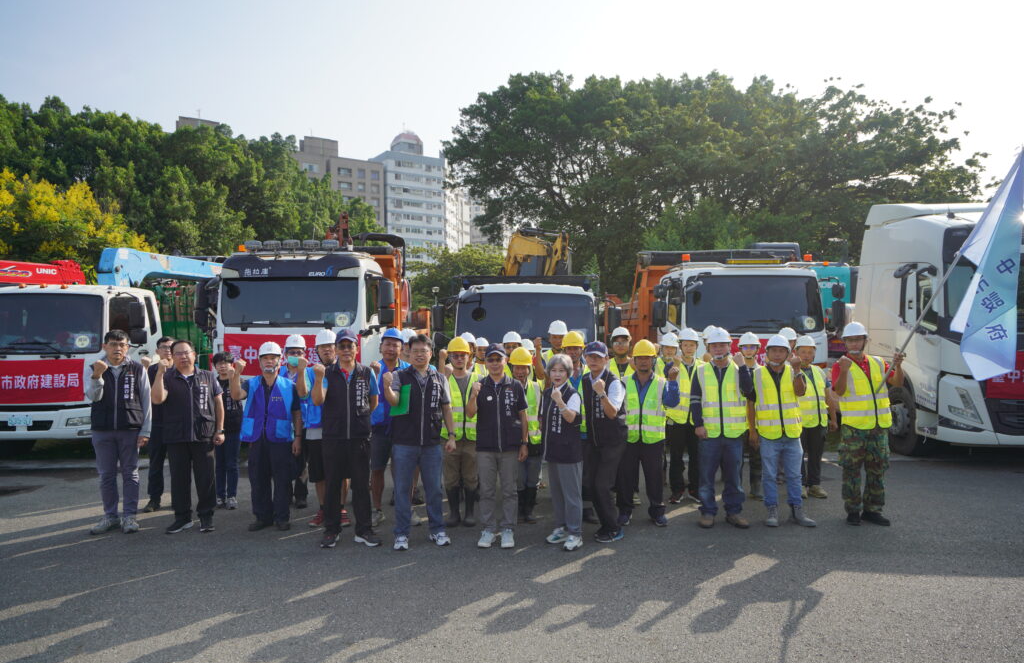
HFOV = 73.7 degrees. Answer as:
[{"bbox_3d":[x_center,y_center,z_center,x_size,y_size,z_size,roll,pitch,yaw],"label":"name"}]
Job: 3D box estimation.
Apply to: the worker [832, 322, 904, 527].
[{"bbox_3d":[3.274,0.844,6.270,0.670,1.853,0.420,0,0,9],"label":"worker"}]

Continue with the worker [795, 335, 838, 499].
[{"bbox_3d":[3.264,0.908,7.367,0.520,1.730,0.440,0,0,7],"label":"worker"}]

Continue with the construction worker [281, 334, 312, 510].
[{"bbox_3d":[-2.197,0.900,6.927,0.530,1.740,0.450,0,0,-12],"label":"construction worker"}]

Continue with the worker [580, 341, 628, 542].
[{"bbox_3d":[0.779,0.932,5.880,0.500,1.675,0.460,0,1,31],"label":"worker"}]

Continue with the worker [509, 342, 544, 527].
[{"bbox_3d":[0.089,0.959,6.417,0.540,1.618,0.450,0,0,1],"label":"worker"}]

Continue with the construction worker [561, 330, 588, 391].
[{"bbox_3d":[0.607,0.885,6.420,0.540,1.770,0.380,0,0,9],"label":"construction worker"}]

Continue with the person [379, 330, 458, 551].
[{"bbox_3d":[-0.779,0.897,5.687,0.640,1.735,0.480,0,0,-6],"label":"person"}]

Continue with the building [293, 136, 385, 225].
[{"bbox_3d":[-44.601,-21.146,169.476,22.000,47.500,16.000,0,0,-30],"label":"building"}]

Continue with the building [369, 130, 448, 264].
[{"bbox_3d":[-26.761,-23.700,170.524,15.500,51.000,15.000,0,1,-33],"label":"building"}]

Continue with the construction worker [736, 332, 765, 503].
[{"bbox_3d":[2.522,0.890,7.220,0.520,1.759,0.360,0,0,18],"label":"construction worker"}]

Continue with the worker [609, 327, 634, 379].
[{"bbox_3d":[1.149,0.859,7.100,0.520,1.822,0.360,0,0,10],"label":"worker"}]

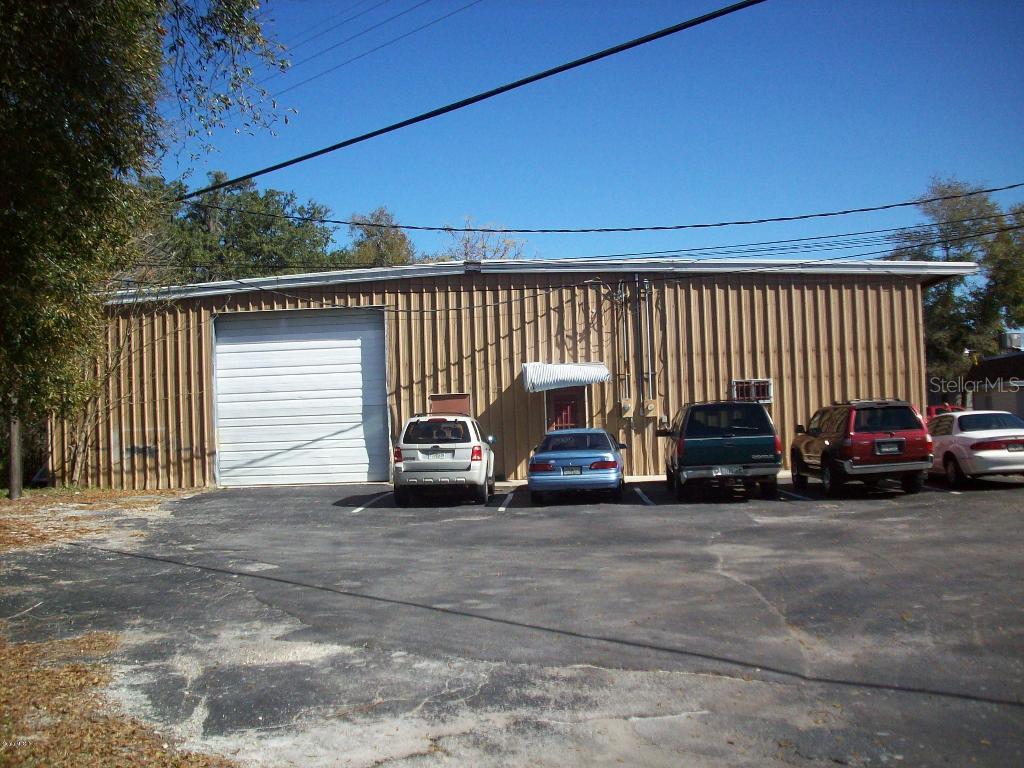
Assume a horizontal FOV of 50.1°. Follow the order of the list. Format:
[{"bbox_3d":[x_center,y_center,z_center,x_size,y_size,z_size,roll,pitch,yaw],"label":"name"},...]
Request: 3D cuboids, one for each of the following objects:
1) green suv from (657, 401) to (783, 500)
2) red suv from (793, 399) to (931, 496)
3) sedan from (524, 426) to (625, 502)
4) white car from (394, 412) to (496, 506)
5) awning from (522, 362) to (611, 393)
[{"bbox_3d":[4.125,1.273,21.950,1.990,1.830,5.020,-2,-2,5],"label":"green suv"},{"bbox_3d":[6.825,1.221,21.899,1.760,1.750,4.580,-2,-2,1],"label":"red suv"},{"bbox_3d":[1.372,1.598,22.275,1.830,1.380,4.870,-2,-2,6],"label":"sedan"},{"bbox_3d":[-1.317,1.515,22.513,1.850,1.740,4.440,-2,-2,2],"label":"white car"},{"bbox_3d":[1.286,-0.152,25.600,2.030,0.660,0.850,-2,-2,3],"label":"awning"}]

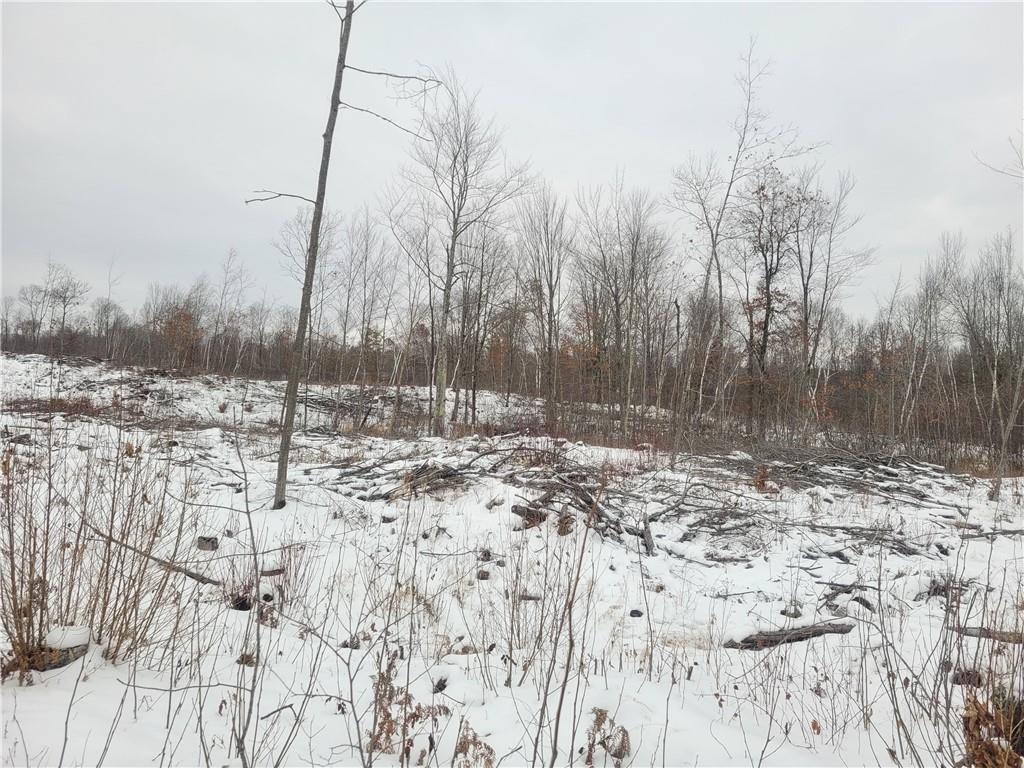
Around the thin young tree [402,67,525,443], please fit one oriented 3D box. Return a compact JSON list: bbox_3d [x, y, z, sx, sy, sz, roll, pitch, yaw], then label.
[{"bbox_3d":[-1.482,-4.041,24.000,4.000,11.300,3.800,0,2,0],"label":"thin young tree"}]

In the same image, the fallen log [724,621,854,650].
[{"bbox_3d":[1.816,1.658,5.050,0.890,0.130,0.150,-1,2,-17],"label":"fallen log"}]

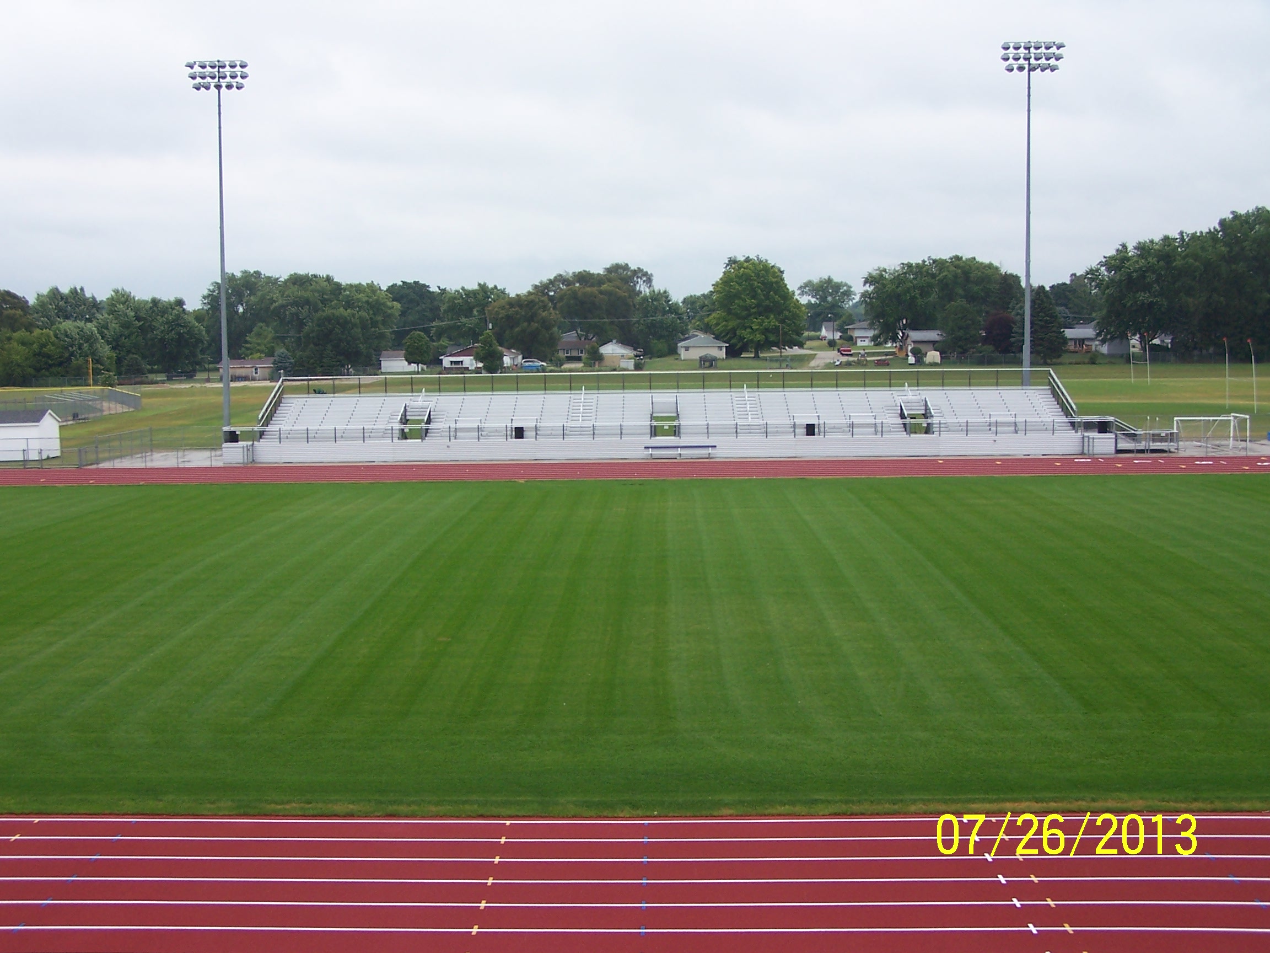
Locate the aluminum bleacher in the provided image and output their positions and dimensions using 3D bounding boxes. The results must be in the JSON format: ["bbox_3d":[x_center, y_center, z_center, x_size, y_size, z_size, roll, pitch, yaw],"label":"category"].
[{"bbox_3d":[2.160,-3.940,104.750,53.000,4.800,8.600,0,5,1],"label":"aluminum bleacher"}]

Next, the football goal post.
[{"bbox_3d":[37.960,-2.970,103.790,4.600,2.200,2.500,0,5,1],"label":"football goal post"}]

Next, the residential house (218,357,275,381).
[{"bbox_3d":[-64.120,-18.090,265.300,9.800,3.900,7.000,0,5,1],"label":"residential house"}]

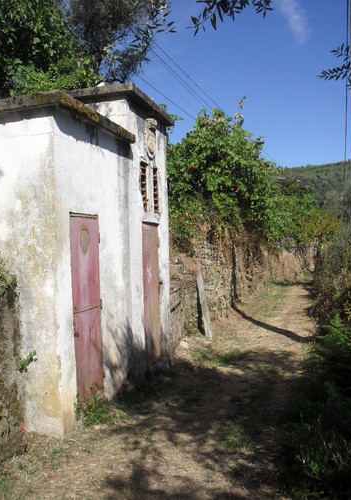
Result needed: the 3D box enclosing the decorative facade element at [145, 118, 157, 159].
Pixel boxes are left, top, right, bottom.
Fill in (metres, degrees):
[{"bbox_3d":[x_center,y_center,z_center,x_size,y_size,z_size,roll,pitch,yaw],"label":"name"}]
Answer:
[{"bbox_3d":[-0.327,-1.523,7.003,0.090,0.550,0.360,-1,1,15],"label":"decorative facade element"}]

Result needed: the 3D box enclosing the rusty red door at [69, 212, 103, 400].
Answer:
[{"bbox_3d":[-0.888,0.567,5.022,0.050,1.835,0.628,-1,1,15],"label":"rusty red door"}]

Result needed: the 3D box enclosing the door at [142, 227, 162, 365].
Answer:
[{"bbox_3d":[-0.331,0.623,7.177,0.050,1.980,0.688,-1,1,15],"label":"door"}]

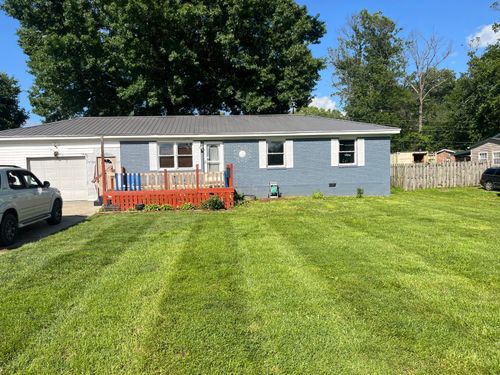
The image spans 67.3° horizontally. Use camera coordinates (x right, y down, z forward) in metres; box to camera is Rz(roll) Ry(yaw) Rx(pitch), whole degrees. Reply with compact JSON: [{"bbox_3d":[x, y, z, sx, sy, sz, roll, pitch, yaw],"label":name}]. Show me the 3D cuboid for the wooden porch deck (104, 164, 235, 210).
[{"bbox_3d":[-3.528,-0.073,17.145,5.550,1.880,2.100,-1,3,-4],"label":"wooden porch deck"}]

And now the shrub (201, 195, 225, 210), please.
[{"bbox_3d":[-1.548,0.619,15.500,0.950,0.620,0.850,-1,3,-4],"label":"shrub"}]

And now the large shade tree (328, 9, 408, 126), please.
[{"bbox_3d":[13.600,-10.596,43.099,9.300,19.100,9.000,-1,3,-4],"label":"large shade tree"}]

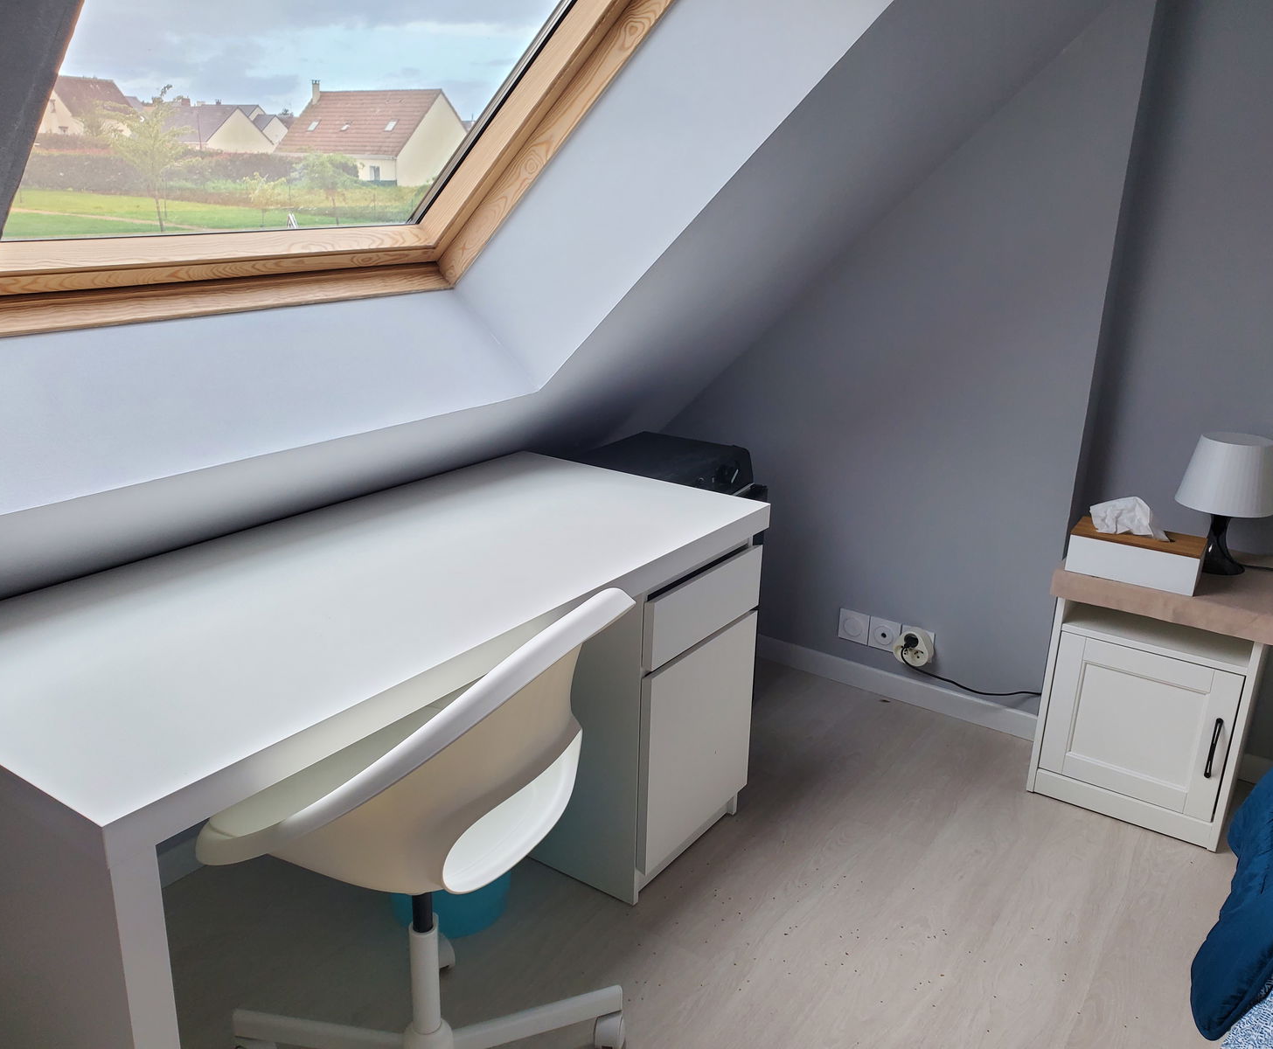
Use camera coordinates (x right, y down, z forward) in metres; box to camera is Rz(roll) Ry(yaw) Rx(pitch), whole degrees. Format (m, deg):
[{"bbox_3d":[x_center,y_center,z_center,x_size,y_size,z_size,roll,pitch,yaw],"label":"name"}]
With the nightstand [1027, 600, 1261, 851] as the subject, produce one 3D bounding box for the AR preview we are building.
[{"bbox_3d":[1.195,0.371,2.430,0.409,0.545,0.360,13,21,32],"label":"nightstand"}]

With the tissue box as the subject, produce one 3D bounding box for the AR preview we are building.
[{"bbox_3d":[1.091,0.067,2.288,0.252,0.081,0.158,13,21,32],"label":"tissue box"}]

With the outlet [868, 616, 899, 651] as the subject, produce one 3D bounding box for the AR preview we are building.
[{"bbox_3d":[0.684,0.303,2.884,0.086,0.087,0.012,13,21,32],"label":"outlet"}]

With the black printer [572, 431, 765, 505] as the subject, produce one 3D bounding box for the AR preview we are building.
[{"bbox_3d":[0.037,-0.114,2.541,0.335,0.115,0.430,13,21,32],"label":"black printer"}]

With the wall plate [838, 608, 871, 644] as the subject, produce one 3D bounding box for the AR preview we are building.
[{"bbox_3d":[0.597,0.281,2.880,0.085,0.085,0.011,14,22,34],"label":"wall plate"}]

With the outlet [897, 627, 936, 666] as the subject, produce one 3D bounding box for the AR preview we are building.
[{"bbox_3d":[0.749,0.328,2.821,0.094,0.093,0.048,13,21,32],"label":"outlet"}]

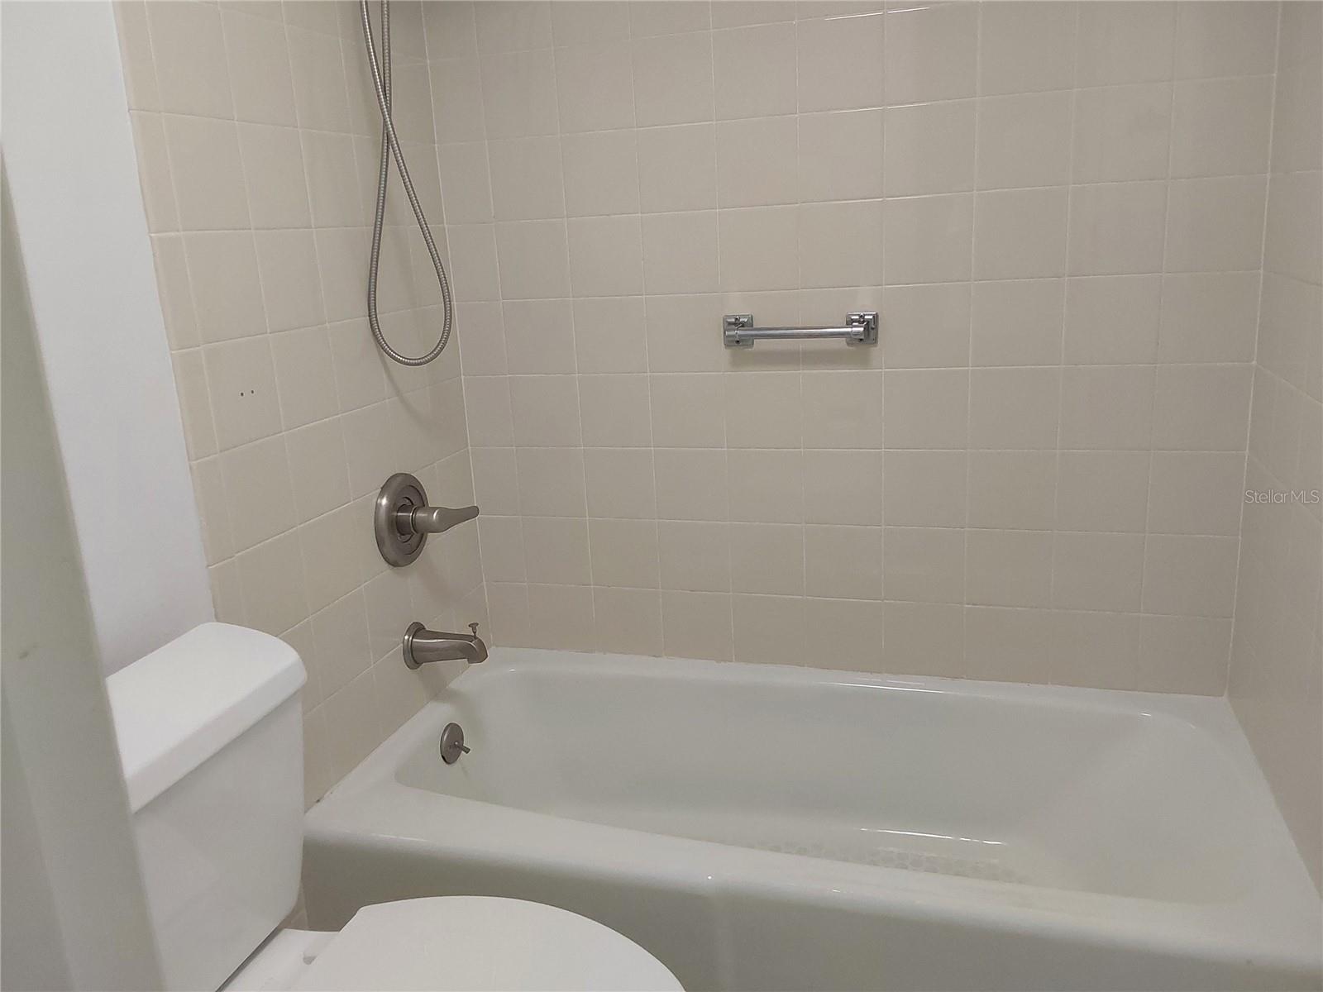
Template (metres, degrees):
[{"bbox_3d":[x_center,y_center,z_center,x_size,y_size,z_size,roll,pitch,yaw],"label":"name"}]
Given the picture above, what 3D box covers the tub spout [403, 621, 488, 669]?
[{"bbox_3d":[-0.405,0.288,2.060,0.156,0.103,0.091,1,15,17],"label":"tub spout"}]

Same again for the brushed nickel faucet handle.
[{"bbox_3d":[-0.428,0.048,2.003,0.135,0.177,0.177,1,15,17],"label":"brushed nickel faucet handle"}]

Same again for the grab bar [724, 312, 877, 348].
[{"bbox_3d":[0.252,-0.306,1.992,0.293,0.062,0.068,1,15,17],"label":"grab bar"}]

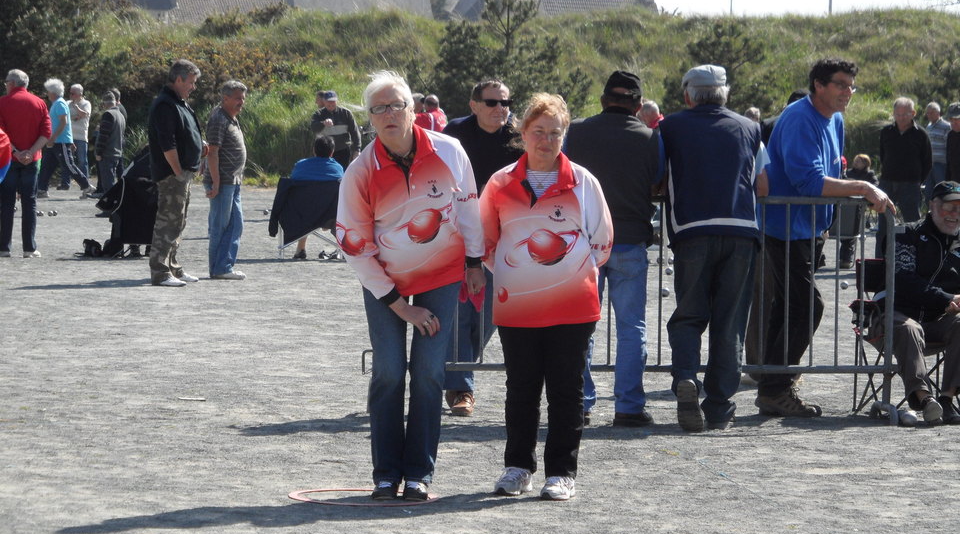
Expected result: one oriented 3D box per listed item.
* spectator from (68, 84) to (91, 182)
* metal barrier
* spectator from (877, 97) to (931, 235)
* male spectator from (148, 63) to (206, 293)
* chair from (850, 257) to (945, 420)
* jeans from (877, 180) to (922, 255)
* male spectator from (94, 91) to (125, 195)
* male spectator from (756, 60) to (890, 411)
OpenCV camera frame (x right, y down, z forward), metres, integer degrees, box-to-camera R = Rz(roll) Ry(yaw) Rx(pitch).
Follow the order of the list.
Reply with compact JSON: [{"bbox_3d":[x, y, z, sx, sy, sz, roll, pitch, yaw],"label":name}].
[{"bbox_3d":[-6.300,-2.021,51.957,0.420,1.660,0.480,-2,4,-41],"label":"spectator"},{"bbox_3d":[0.795,0.191,16.274,2.500,1.100,0.480,1,3,-8],"label":"metal barrier"},{"bbox_3d":[4.128,-0.824,32.359,0.540,1.700,0.340,1,3,7],"label":"spectator"},{"bbox_3d":[-2.485,-0.776,27.253,0.400,1.820,0.480,1,3,13],"label":"male spectator"},{"bbox_3d":[2.156,0.343,16.780,0.570,0.780,0.500,0,3,-18],"label":"chair"},{"bbox_3d":[4.091,-0.455,32.377,0.420,0.900,0.290,1,3,7],"label":"jeans"},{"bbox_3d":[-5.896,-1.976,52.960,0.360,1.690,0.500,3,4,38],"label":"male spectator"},{"bbox_3d":[1.724,-0.161,16.754,0.600,1.780,0.520,2,3,17],"label":"male spectator"}]

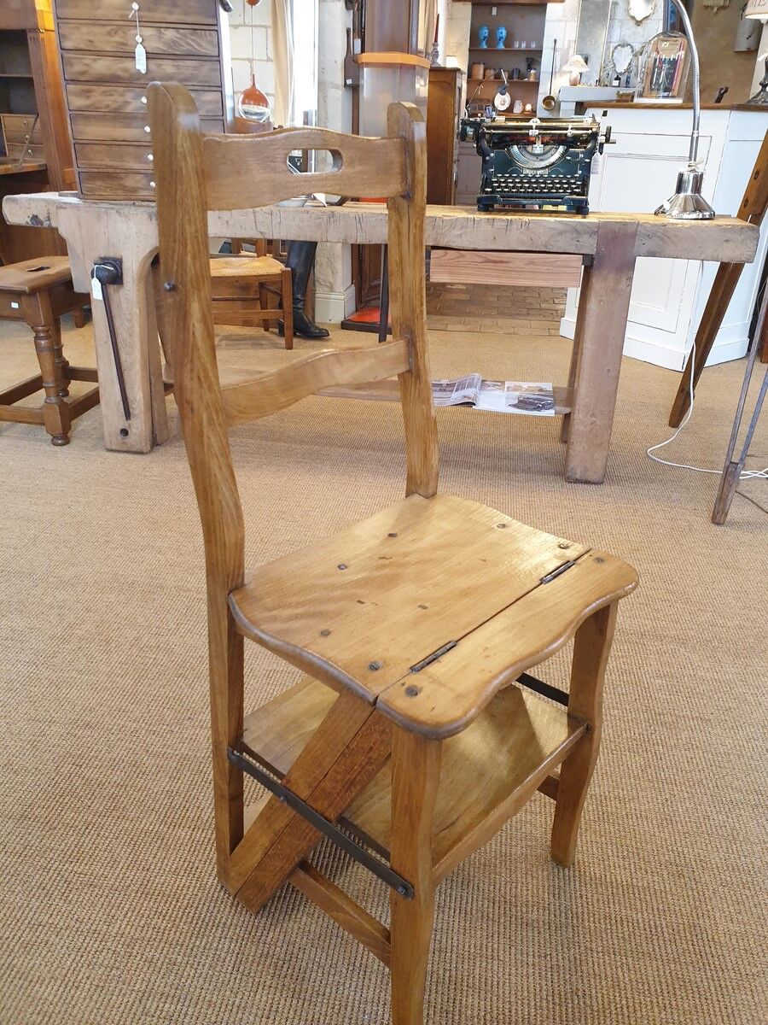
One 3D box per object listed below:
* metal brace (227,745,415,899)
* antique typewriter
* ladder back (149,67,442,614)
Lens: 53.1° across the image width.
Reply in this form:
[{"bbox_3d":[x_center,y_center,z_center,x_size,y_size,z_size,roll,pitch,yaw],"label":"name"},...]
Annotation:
[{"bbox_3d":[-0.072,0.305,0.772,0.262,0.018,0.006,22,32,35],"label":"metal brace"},{"bbox_3d":[0.402,-0.955,2.095,0.400,0.243,0.340,6,25,10],"label":"antique typewriter"},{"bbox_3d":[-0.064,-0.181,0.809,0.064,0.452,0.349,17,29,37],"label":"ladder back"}]

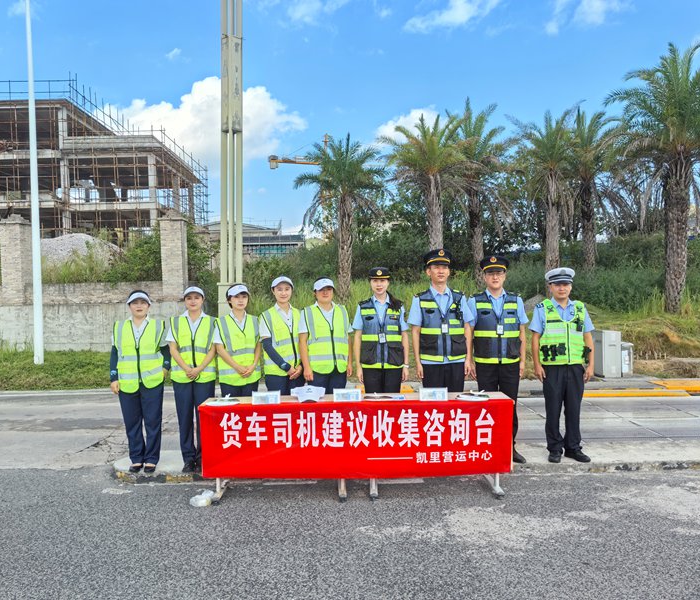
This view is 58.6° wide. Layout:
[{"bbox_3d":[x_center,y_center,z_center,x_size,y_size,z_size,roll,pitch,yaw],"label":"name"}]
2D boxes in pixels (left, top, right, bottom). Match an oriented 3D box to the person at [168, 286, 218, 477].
[{"bbox_3d":[-1.378,0.672,5.472,0.460,1.597,0.310,-1,1,-15],"label":"person"}]

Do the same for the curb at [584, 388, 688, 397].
[{"bbox_3d":[4.225,1.405,9.400,1.800,0.100,0.260,-1,1,0],"label":"curb"}]

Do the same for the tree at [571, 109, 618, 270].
[{"bbox_3d":[8.756,-3.692,22.839,2.600,6.396,2.600,0,3,0],"label":"tree"}]

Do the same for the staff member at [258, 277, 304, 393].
[{"bbox_3d":[-0.579,0.622,5.533,0.430,1.678,0.300,-1,1,-22],"label":"staff member"}]

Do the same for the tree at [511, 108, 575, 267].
[{"bbox_3d":[6.813,-3.245,21.360,2.800,6.325,2.800,0,3,0],"label":"tree"}]

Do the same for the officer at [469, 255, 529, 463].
[{"bbox_3d":[1.341,0.534,5.663,0.530,1.854,0.310,0,3,1],"label":"officer"}]

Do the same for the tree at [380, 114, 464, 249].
[{"bbox_3d":[2.516,-2.891,19.500,3.200,5.900,3.100,-1,1,0],"label":"tree"}]

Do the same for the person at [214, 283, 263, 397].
[{"bbox_3d":[-0.976,0.663,5.469,0.430,1.616,0.310,-1,3,-18],"label":"person"}]

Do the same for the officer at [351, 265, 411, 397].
[{"bbox_3d":[0.290,0.576,5.564,0.520,1.749,0.310,-1,1,0],"label":"officer"}]

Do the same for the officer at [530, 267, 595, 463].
[{"bbox_3d":[1.955,0.582,5.696,0.560,1.755,0.310,0,3,-1],"label":"officer"}]

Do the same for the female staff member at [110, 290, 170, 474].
[{"bbox_3d":[-1.842,0.696,5.512,0.520,1.559,0.310,-1,1,-17],"label":"female staff member"}]

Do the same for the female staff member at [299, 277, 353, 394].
[{"bbox_3d":[-0.210,0.635,5.523,0.470,1.667,0.300,-1,3,-14],"label":"female staff member"}]

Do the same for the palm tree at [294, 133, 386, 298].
[{"bbox_3d":[-0.229,-2.979,22.000,3.300,6.000,3.200,-1,1,0],"label":"palm tree"}]

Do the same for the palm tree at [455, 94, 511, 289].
[{"bbox_3d":[4.600,-3.697,22.338,2.700,6.717,2.700,0,3,0],"label":"palm tree"}]

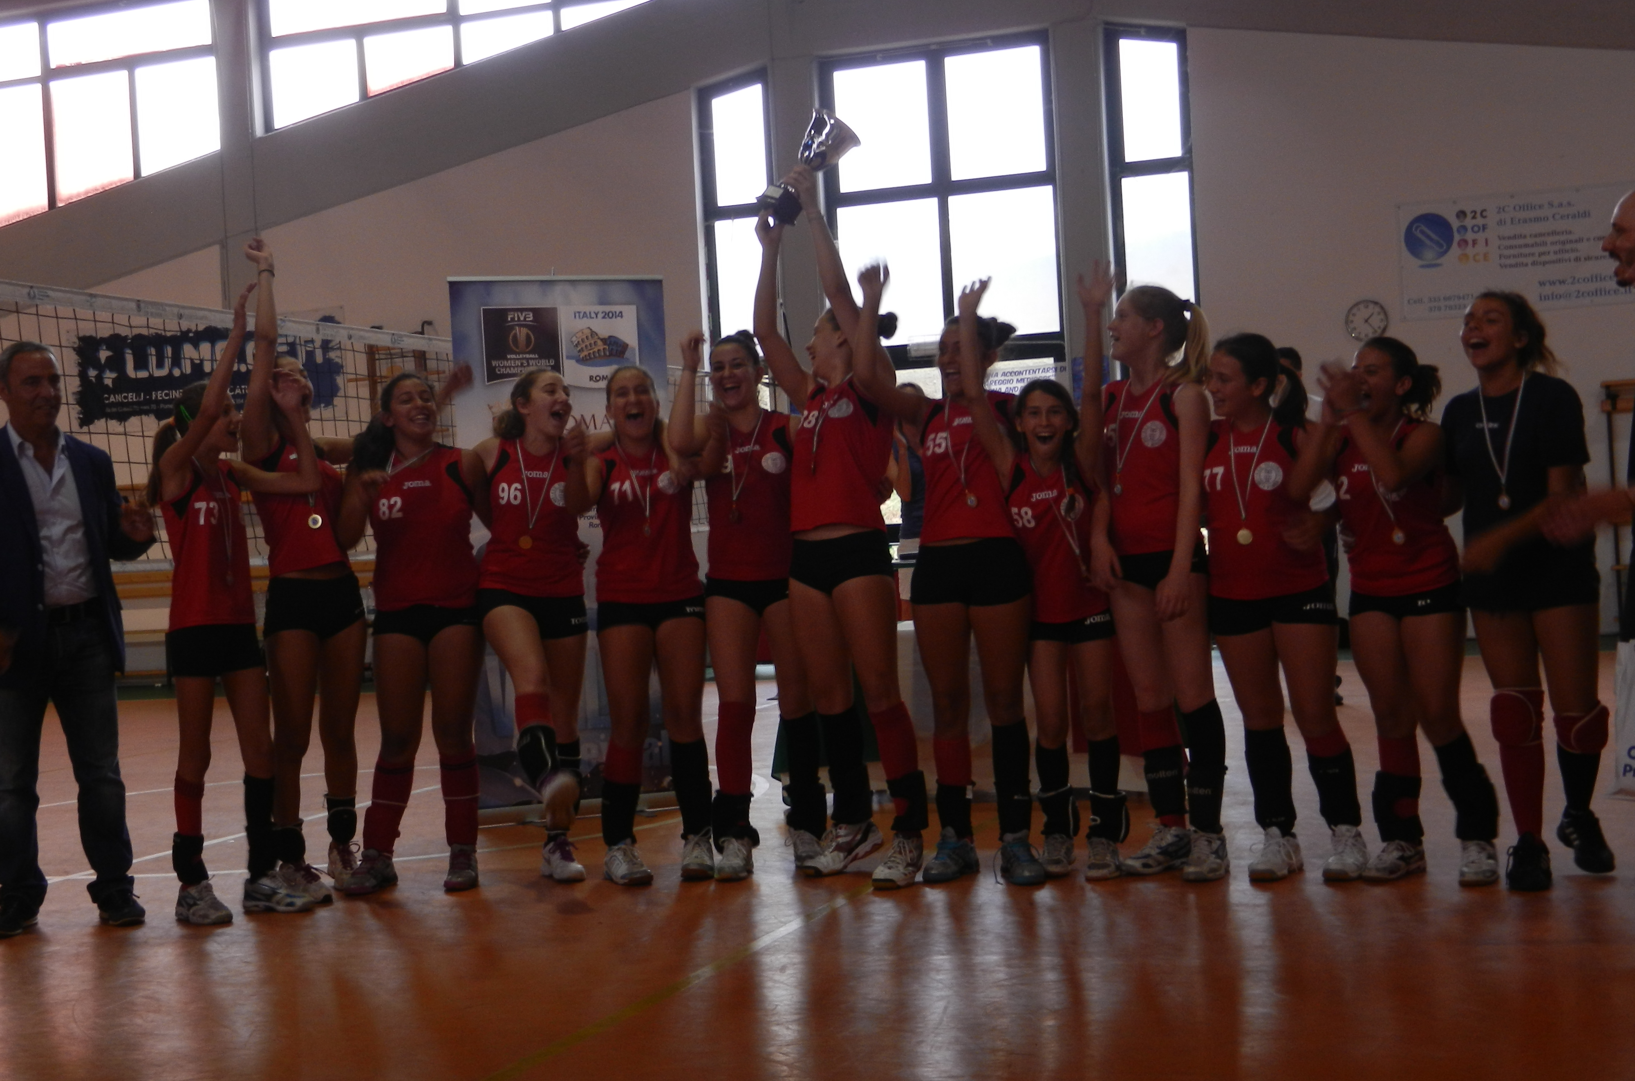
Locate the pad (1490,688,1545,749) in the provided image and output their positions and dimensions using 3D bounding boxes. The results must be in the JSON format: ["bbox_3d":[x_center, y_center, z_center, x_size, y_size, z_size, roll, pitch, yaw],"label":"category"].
[{"bbox_3d":[1.918,0.488,5.820,0.135,0.165,0.145,-2,1,42],"label":"pad"}]

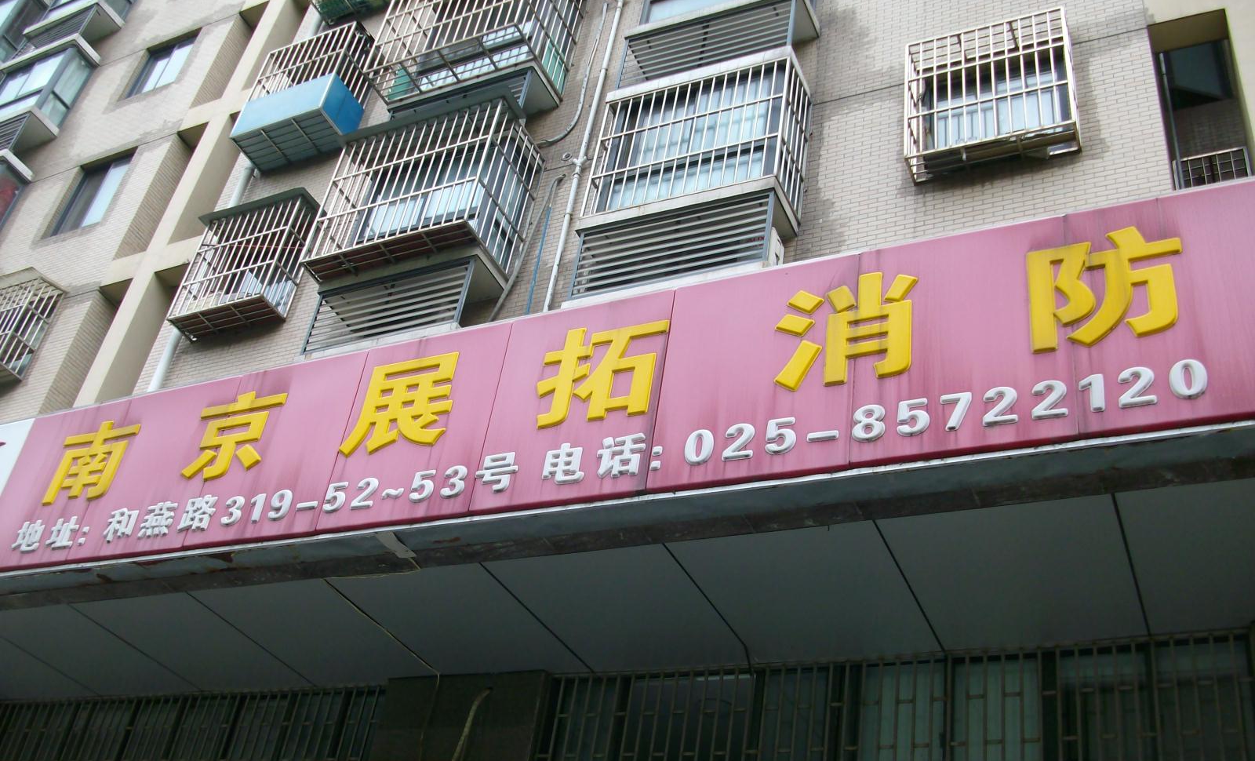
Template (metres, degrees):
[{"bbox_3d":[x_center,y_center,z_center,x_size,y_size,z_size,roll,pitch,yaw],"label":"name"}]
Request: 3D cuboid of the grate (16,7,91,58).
[{"bbox_3d":[-9.416,-5.693,20.307,1.480,0.680,0.080,-9,-39,24],"label":"grate"}]

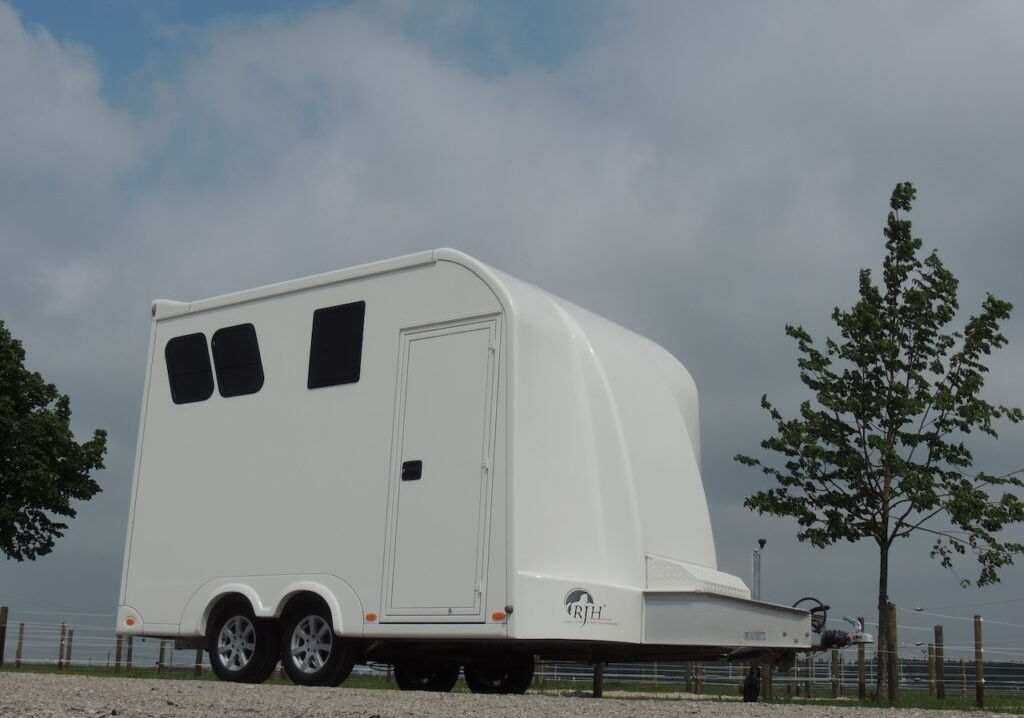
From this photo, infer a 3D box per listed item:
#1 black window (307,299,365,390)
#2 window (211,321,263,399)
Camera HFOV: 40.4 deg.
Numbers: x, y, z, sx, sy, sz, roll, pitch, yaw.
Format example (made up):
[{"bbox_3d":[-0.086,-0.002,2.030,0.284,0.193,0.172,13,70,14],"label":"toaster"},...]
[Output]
[{"bbox_3d":[-1.309,-0.103,10.361,0.550,0.625,0.050,-8,-18,38],"label":"black window"},{"bbox_3d":[-2.185,0.010,11.053,0.695,0.594,0.050,-8,-18,38],"label":"window"}]

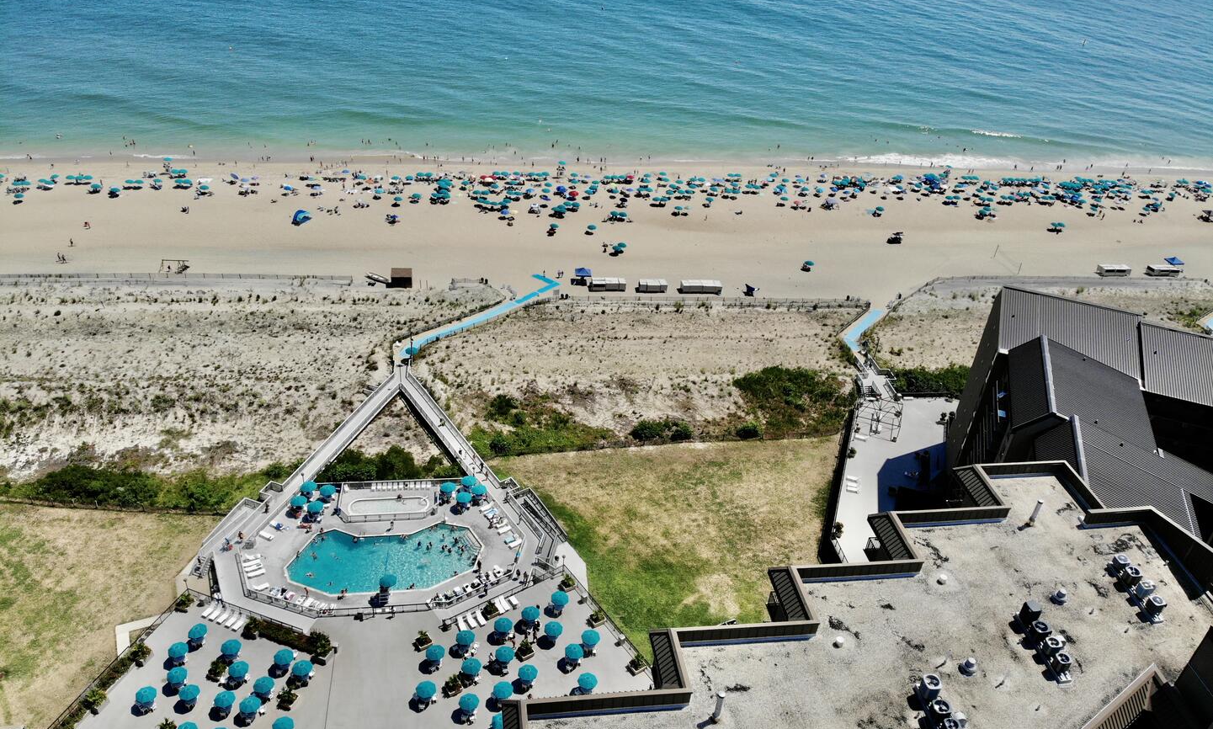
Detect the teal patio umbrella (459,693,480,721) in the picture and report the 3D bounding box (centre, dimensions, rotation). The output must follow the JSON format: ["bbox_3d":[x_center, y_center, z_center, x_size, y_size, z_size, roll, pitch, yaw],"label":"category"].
[{"bbox_3d":[-14.555,36.619,89.426,2.150,2.500,2.150,-1,35,-9],"label":"teal patio umbrella"}]

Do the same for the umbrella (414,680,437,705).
[{"bbox_3d":[-19.321,35.511,90.386,2.150,2.500,2.150,-1,35,-9],"label":"umbrella"}]

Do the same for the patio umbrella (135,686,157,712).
[{"bbox_3d":[-47.643,34.894,87.485,2.150,2.500,2.150,-1,35,-9],"label":"patio umbrella"}]

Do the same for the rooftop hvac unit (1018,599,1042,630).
[{"bbox_3d":[28.584,16.733,56.590,0.770,1.350,0.770,-1,35,-9],"label":"rooftop hvac unit"}]

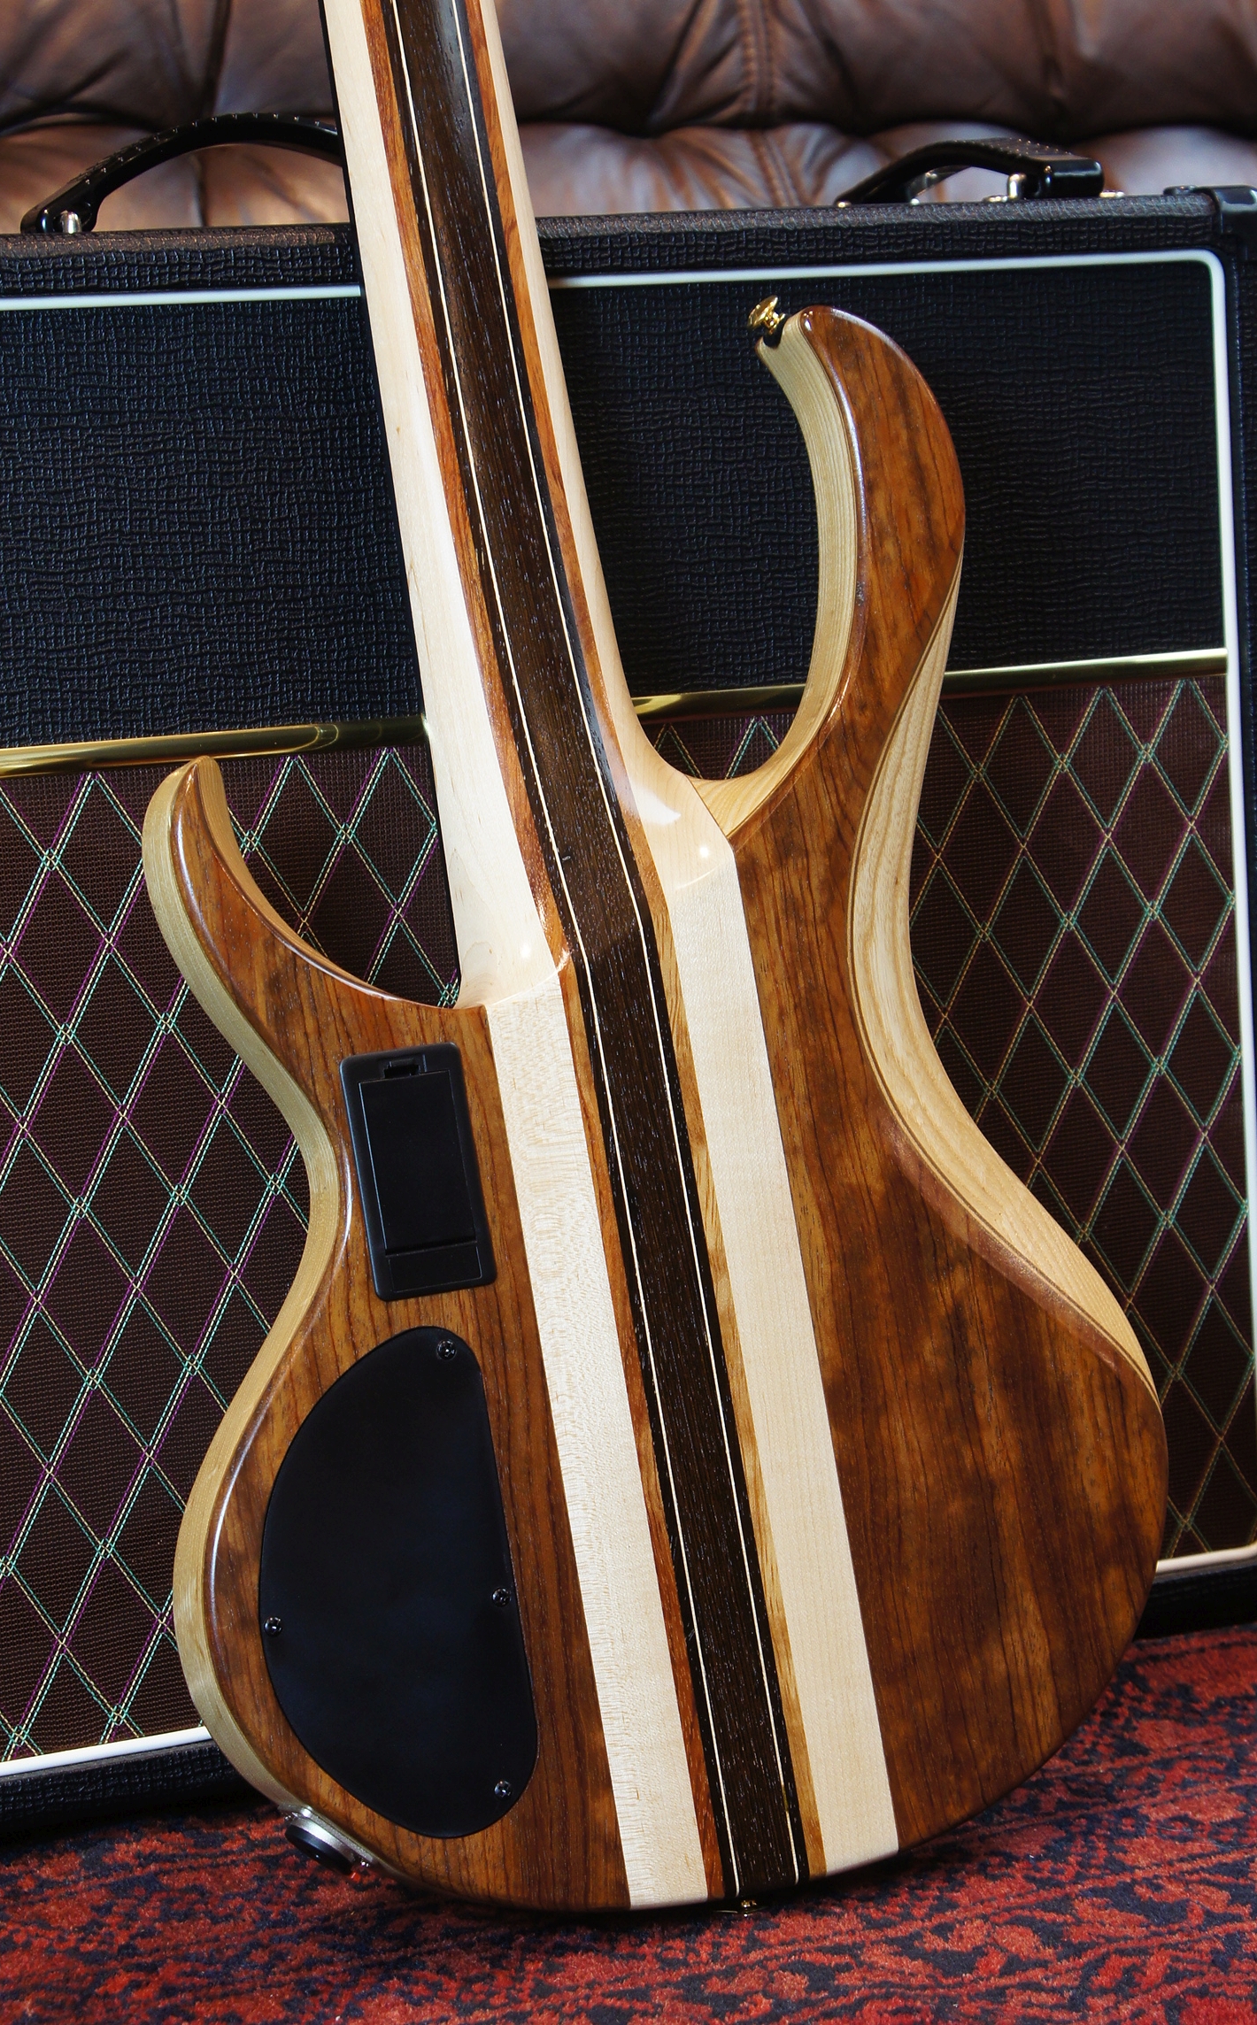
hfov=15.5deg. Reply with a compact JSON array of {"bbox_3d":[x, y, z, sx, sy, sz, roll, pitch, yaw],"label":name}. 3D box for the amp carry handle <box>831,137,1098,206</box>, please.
[{"bbox_3d":[0.134,-0.329,1.821,0.030,0.031,0.172,-6,8,-24],"label":"amp carry handle"}]

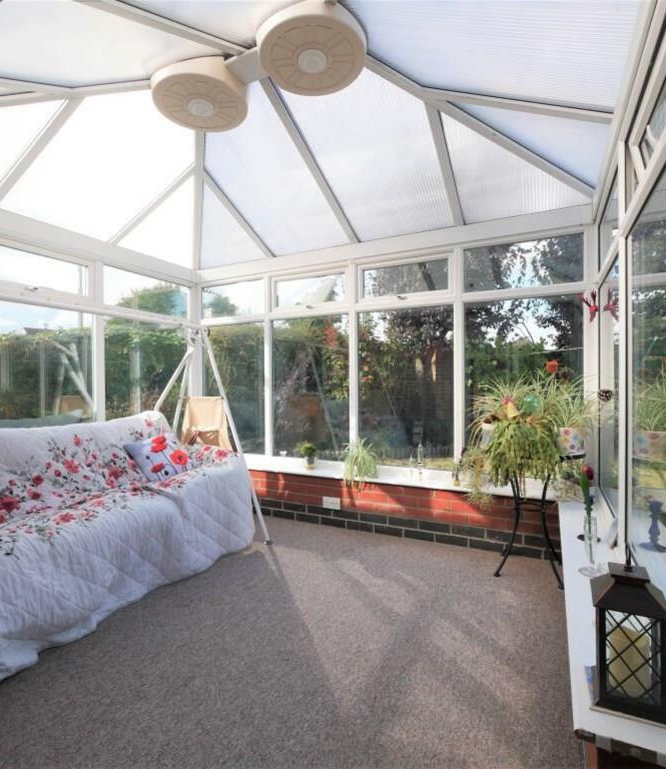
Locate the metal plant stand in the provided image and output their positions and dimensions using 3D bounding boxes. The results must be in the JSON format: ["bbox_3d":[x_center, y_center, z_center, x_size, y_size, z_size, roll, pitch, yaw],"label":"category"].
[{"bbox_3d":[1.177,0.749,2.456,0.550,0.720,0.540,0,0,25],"label":"metal plant stand"}]

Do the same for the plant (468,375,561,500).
[{"bbox_3d":[1.026,0.292,2.330,0.480,0.660,0.440,0,0,25],"label":"plant"}]

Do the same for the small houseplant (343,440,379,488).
[{"bbox_3d":[0.214,0.593,3.110,0.265,0.365,0.260,0,0,0],"label":"small houseplant"}]

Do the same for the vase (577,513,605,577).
[{"bbox_3d":[0.976,0.600,1.561,0.100,0.215,0.100,0,0,25],"label":"vase"}]

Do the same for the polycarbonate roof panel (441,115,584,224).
[{"bbox_3d":[1.105,-1.301,2.413,0.805,0.035,0.895,0,-22,25],"label":"polycarbonate roof panel"}]

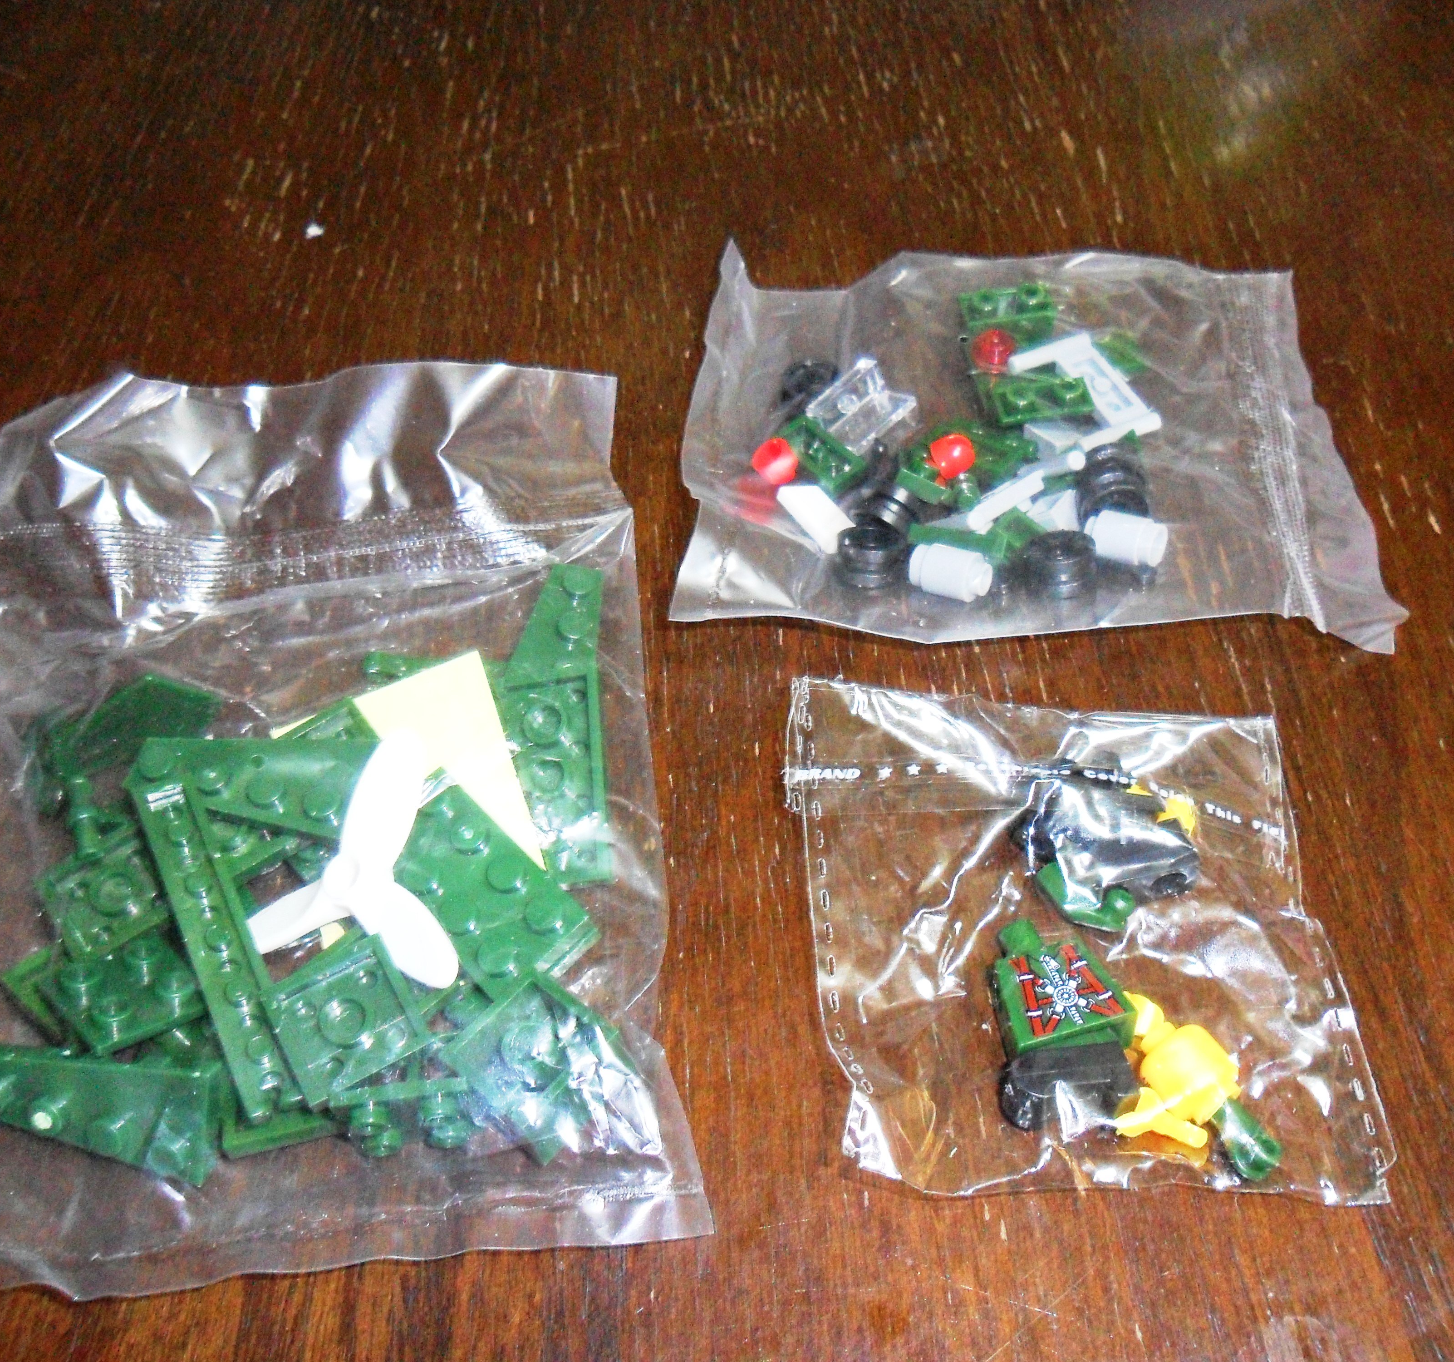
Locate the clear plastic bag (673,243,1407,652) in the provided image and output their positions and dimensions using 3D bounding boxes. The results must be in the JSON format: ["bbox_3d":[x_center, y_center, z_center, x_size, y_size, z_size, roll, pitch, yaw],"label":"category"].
[{"bbox_3d":[0.050,-0.046,0.236,0.113,0.020,0.087,2,54,2],"label":"clear plastic bag"}]

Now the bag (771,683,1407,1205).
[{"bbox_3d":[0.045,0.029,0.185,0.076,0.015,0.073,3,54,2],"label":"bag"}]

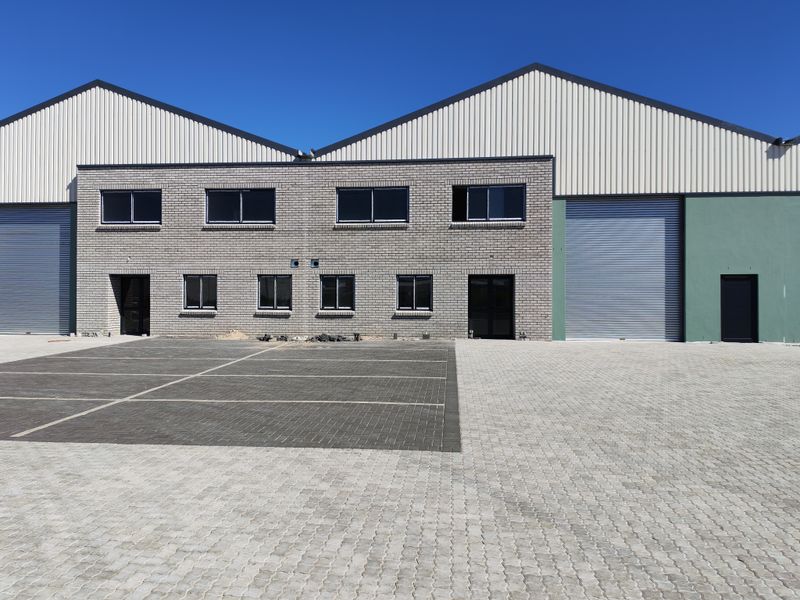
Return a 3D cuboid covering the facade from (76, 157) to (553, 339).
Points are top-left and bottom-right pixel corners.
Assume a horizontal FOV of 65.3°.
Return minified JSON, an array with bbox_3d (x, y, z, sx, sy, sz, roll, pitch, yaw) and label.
[{"bbox_3d":[-3.147,-1.676,20.934,16.160,5.920,0.300,0,1,6],"label":"facade"}]

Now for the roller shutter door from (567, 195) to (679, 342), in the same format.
[{"bbox_3d":[7.158,-0.957,19.985,3.607,4.521,0.150,0,1,6],"label":"roller shutter door"}]

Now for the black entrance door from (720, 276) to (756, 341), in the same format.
[{"bbox_3d":[10.554,0.252,19.456,1.109,2.122,0.100,0,1,6],"label":"black entrance door"}]

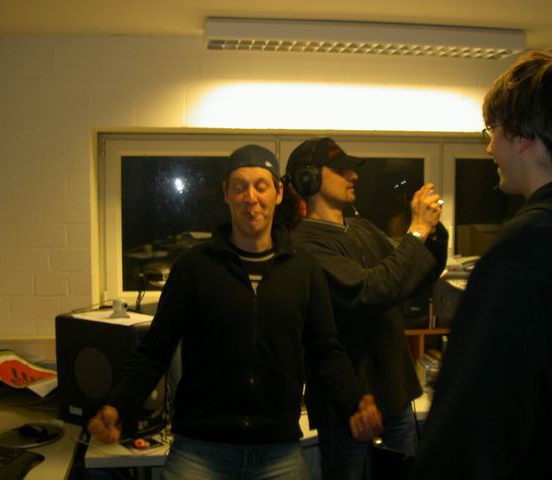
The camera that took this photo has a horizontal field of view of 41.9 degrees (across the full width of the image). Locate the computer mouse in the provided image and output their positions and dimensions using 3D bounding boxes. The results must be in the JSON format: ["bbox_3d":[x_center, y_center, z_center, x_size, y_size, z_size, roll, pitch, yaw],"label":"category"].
[{"bbox_3d":[-0.932,0.727,2.765,0.102,0.038,0.060,0,4,6],"label":"computer mouse"}]

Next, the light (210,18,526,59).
[{"bbox_3d":[0.426,-0.982,3.558,1.550,0.091,0.290,-1,4,-8],"label":"light"}]

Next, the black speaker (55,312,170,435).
[{"bbox_3d":[-0.652,0.524,2.909,0.411,0.425,0.225,2,4,32],"label":"black speaker"}]

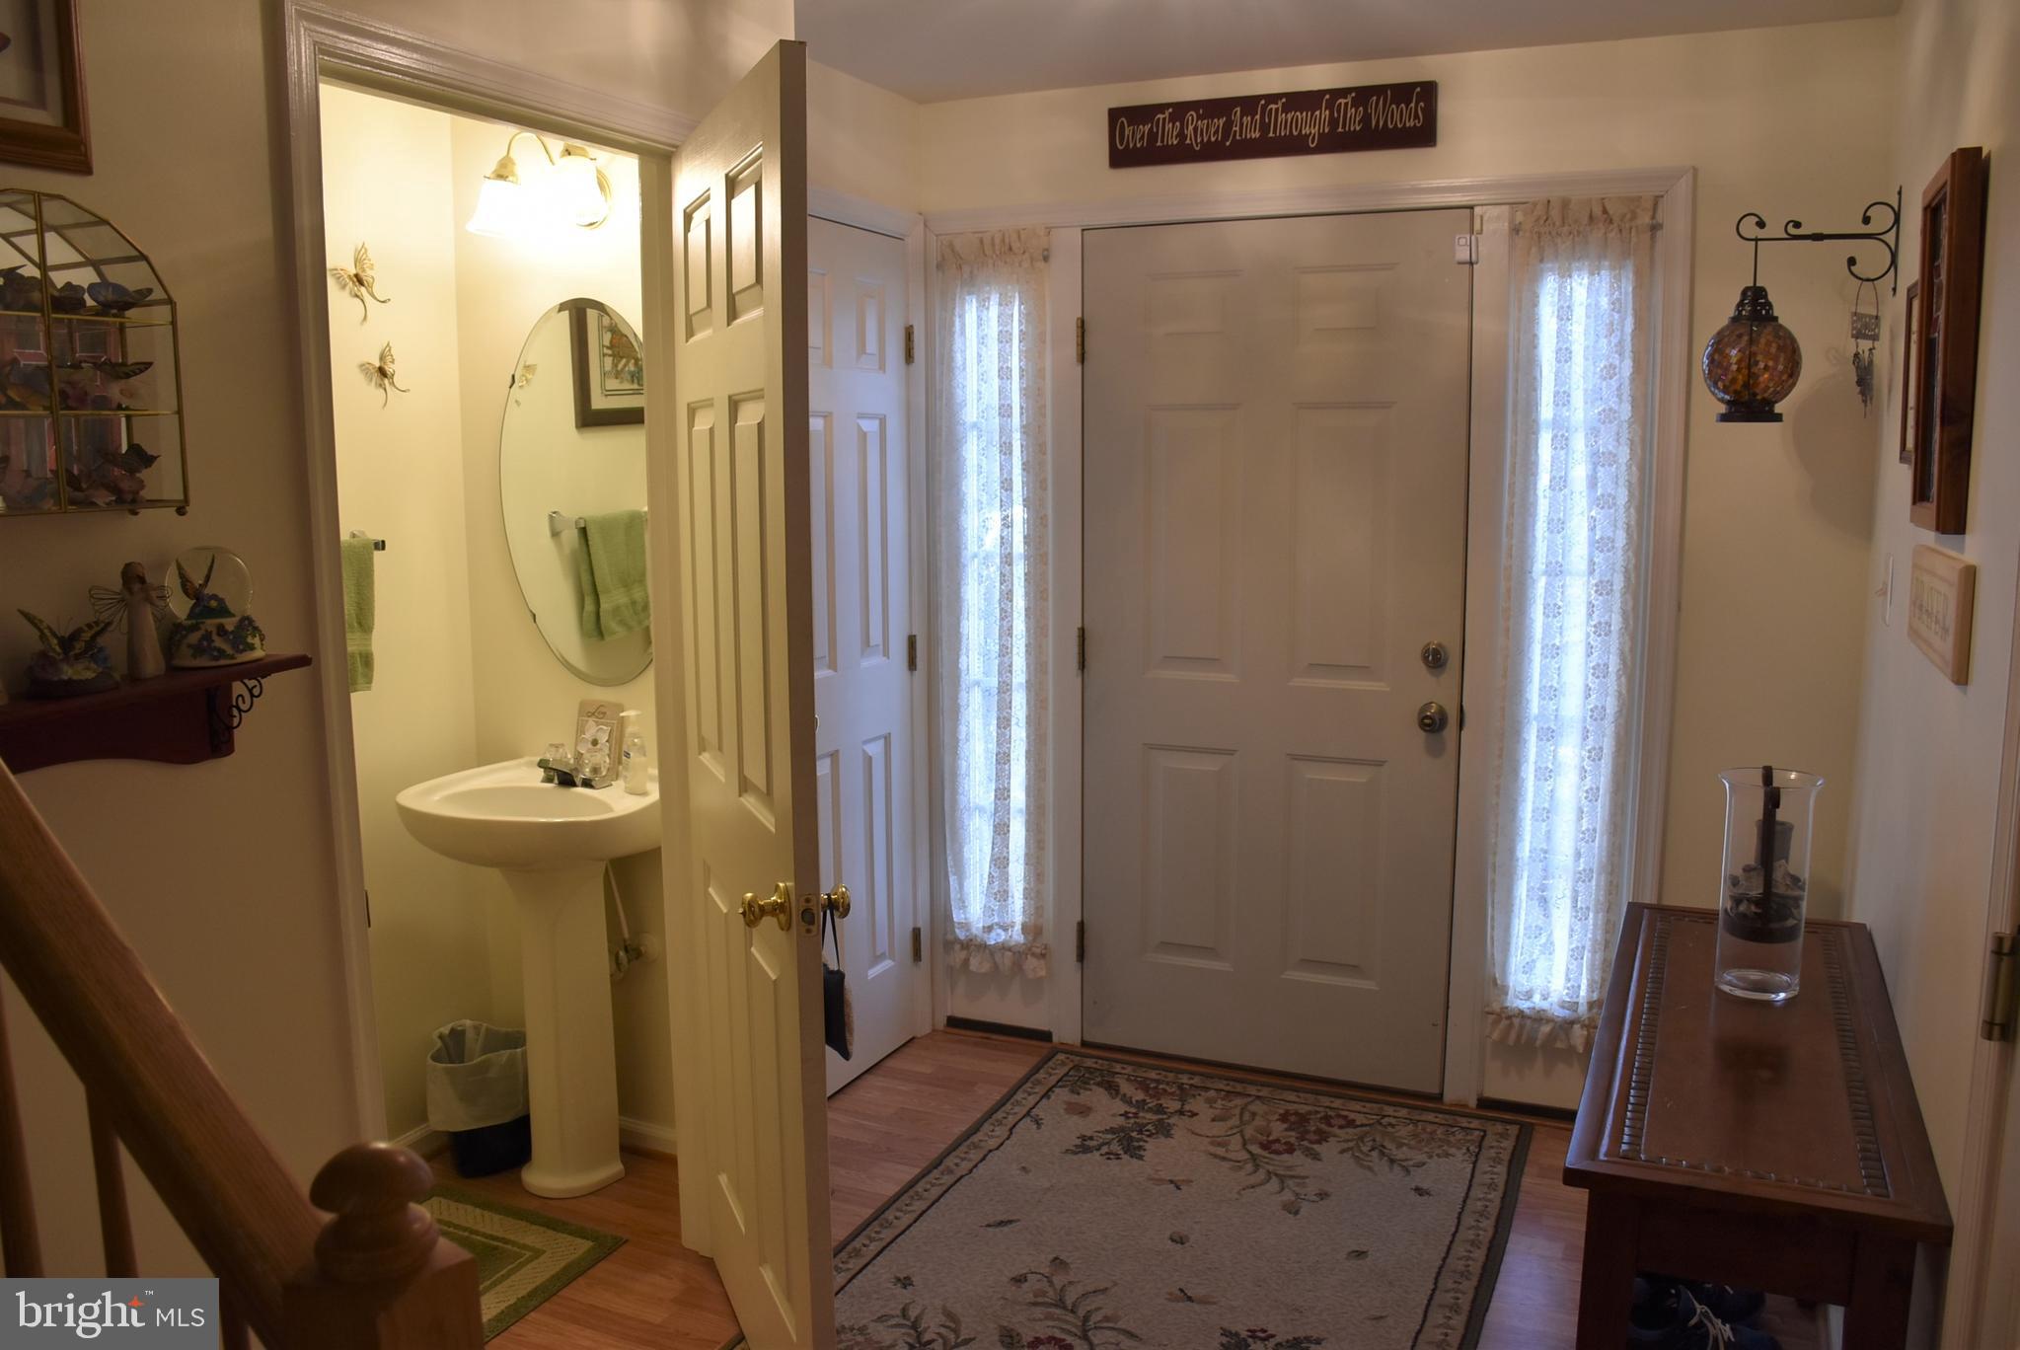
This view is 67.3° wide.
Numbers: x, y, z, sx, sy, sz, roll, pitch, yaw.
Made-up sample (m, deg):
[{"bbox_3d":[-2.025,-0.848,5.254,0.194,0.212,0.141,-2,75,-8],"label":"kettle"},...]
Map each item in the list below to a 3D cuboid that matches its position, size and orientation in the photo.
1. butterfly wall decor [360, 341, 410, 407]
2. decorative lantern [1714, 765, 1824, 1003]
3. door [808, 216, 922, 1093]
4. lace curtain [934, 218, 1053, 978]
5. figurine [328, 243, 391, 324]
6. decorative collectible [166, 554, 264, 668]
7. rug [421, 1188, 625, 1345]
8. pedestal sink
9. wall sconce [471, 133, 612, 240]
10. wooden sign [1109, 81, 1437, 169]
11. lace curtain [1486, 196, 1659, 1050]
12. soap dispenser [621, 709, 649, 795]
[{"bbox_3d":[-1.270,-0.615,3.105,0.040,0.130,0.130,3,10,23],"label":"butterfly wall decor"},{"bbox_3d":[1.085,0.301,2.180,0.139,0.311,0.139,4,9,25],"label":"decorative lantern"},{"bbox_3d":[-0.394,-0.024,3.655,0.040,2.035,0.610,3,10,23],"label":"door"},{"bbox_3d":[-0.041,-0.154,3.870,0.304,1.904,0.050,4,9,25],"label":"lace curtain"},{"bbox_3d":[-1.288,-0.786,3.036,0.045,0.156,0.160,3,10,23],"label":"figurine"},{"bbox_3d":[-0.945,-0.085,1.795,0.104,0.137,0.104,-7,11,-39],"label":"decorative collectible"},{"bbox_3d":[-1.183,1.165,2.765,0.545,0.012,0.820,4,10,25],"label":"rug"},{"bbox_3d":[-0.963,0.662,3.140,0.570,0.885,0.450,3,10,23],"label":"pedestal sink"},{"bbox_3d":[-0.923,-0.989,3.046,0.357,0.214,0.221,4,9,25],"label":"wall sconce"},{"bbox_3d":[0.580,-1.247,3.441,0.757,0.136,0.022,4,9,25],"label":"wooden sign"},{"bbox_3d":[1.204,-0.080,3.294,0.289,1.848,0.050,4,9,25],"label":"lace curtain"},{"bbox_3d":[-0.752,0.152,3.051,0.052,0.162,0.055,-6,11,-33],"label":"soap dispenser"}]

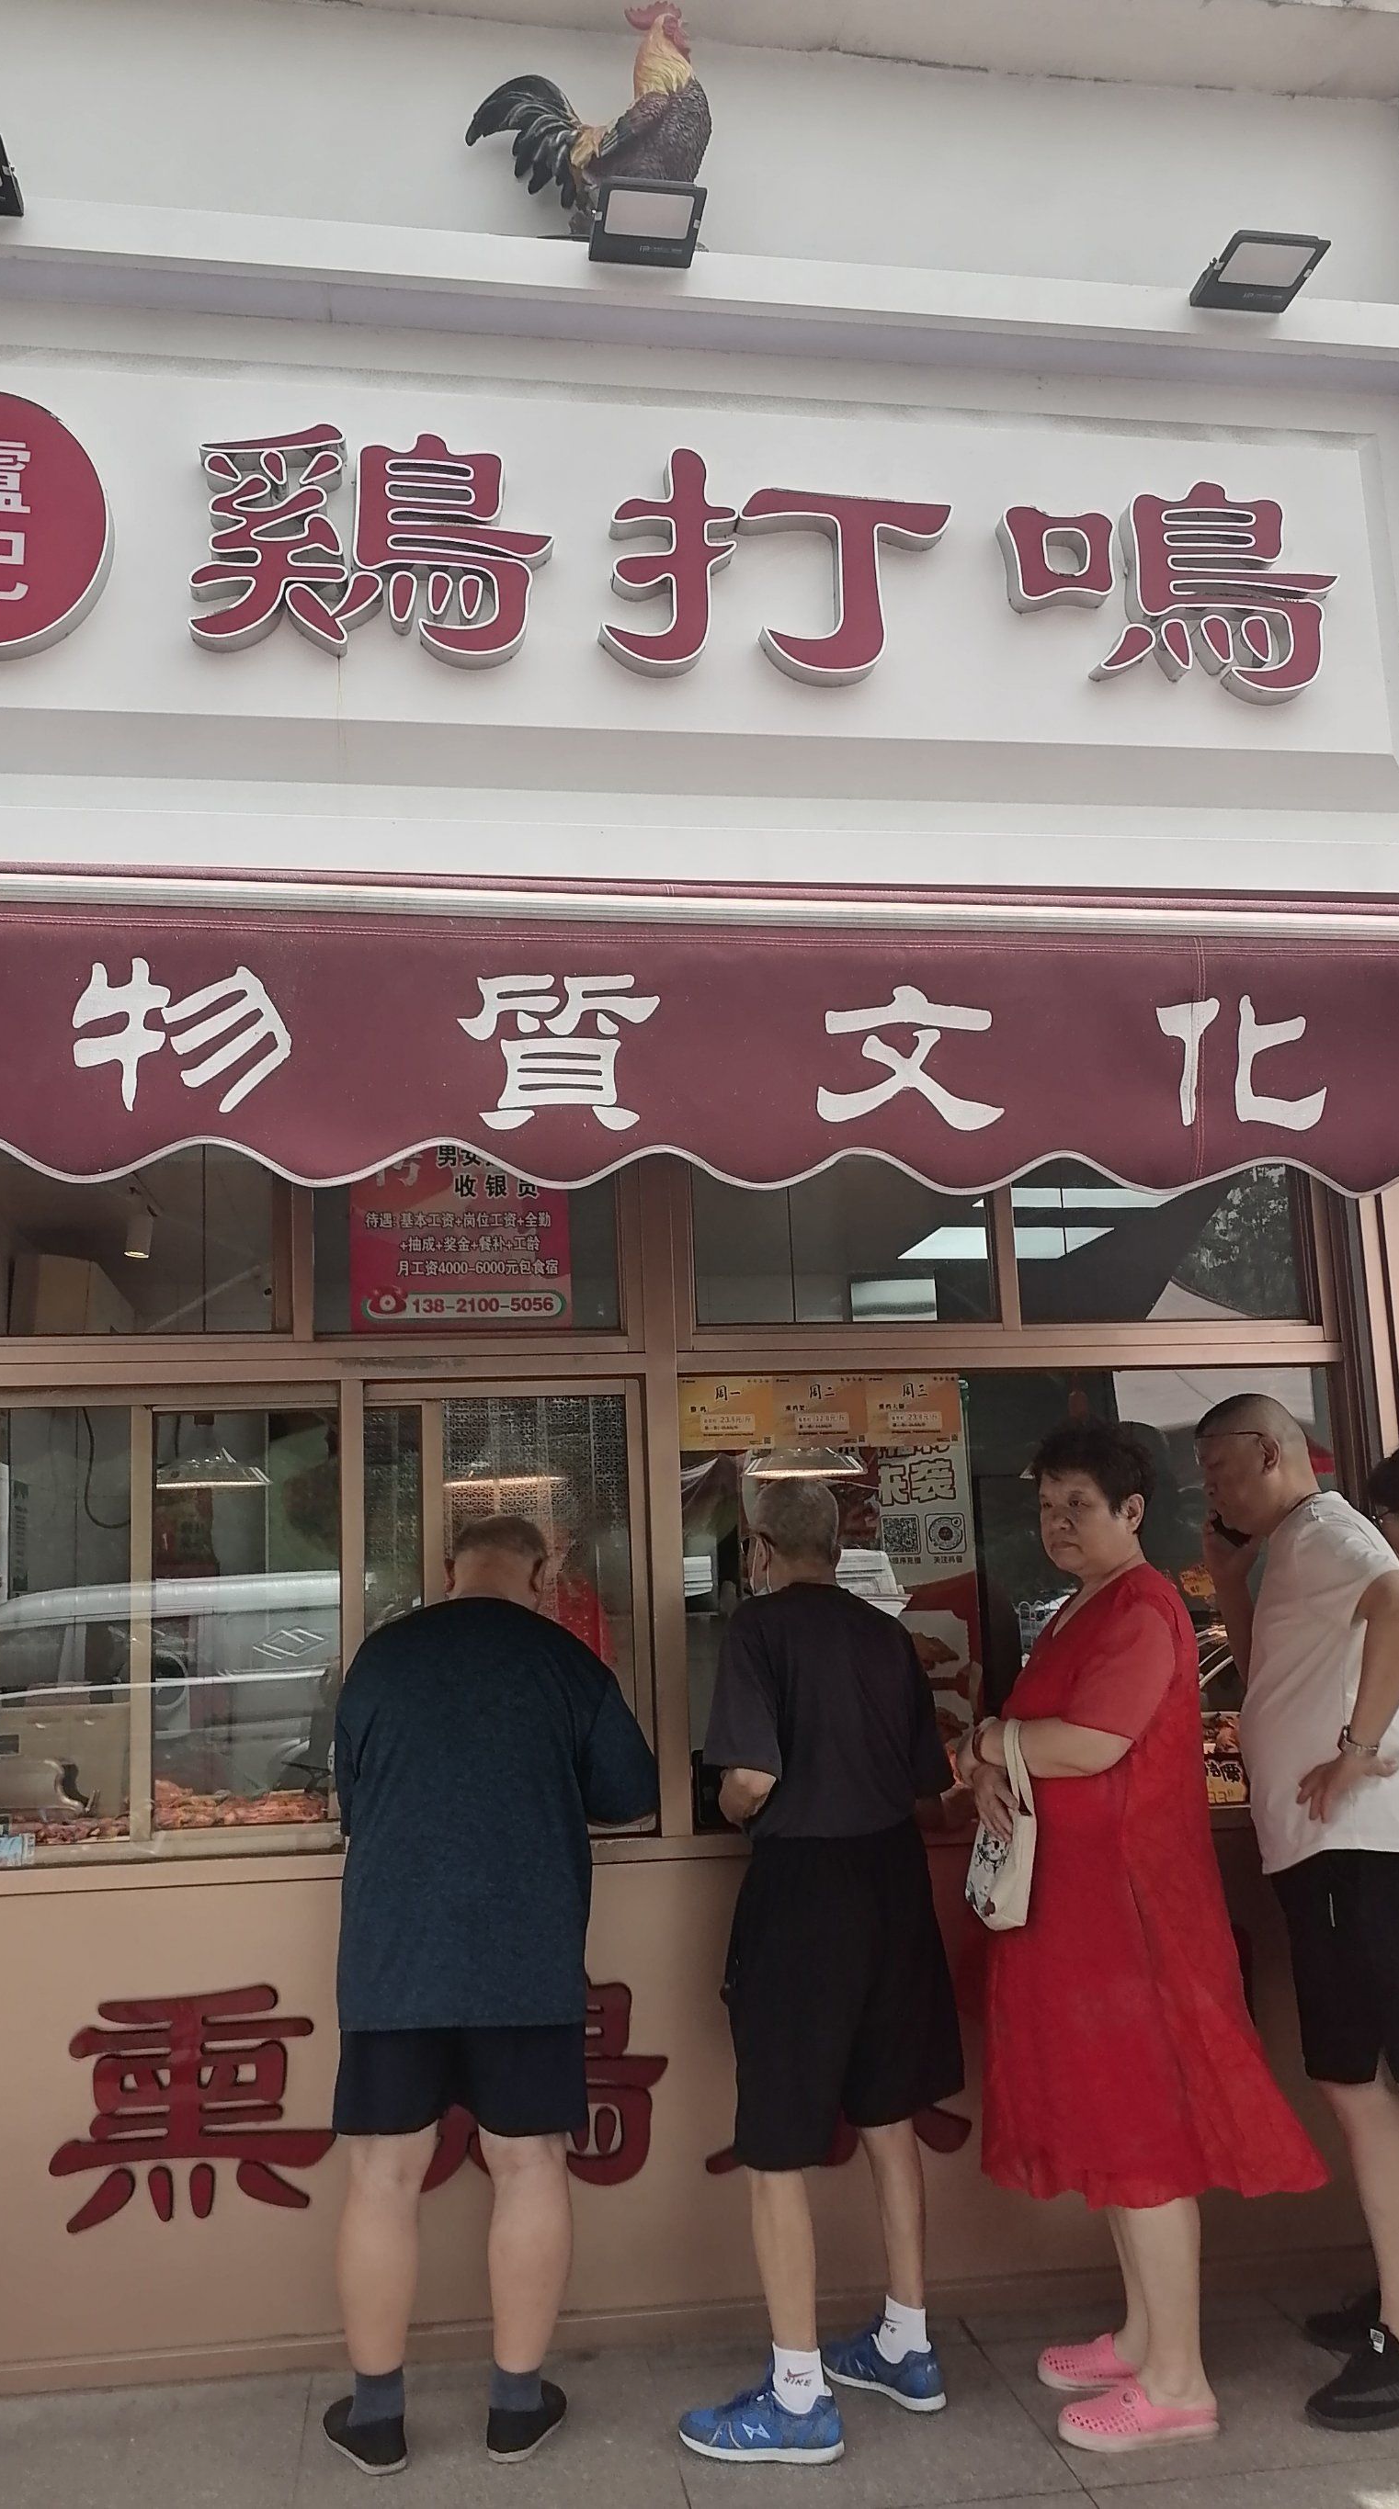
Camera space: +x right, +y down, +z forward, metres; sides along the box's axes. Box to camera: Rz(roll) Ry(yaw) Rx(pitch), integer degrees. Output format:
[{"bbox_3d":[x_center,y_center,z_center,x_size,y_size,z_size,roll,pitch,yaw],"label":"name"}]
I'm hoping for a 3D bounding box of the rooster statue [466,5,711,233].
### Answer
[{"bbox_3d":[-0.236,-2.442,4.205,0.520,0.600,0.220,-1,-10,-10],"label":"rooster statue"}]

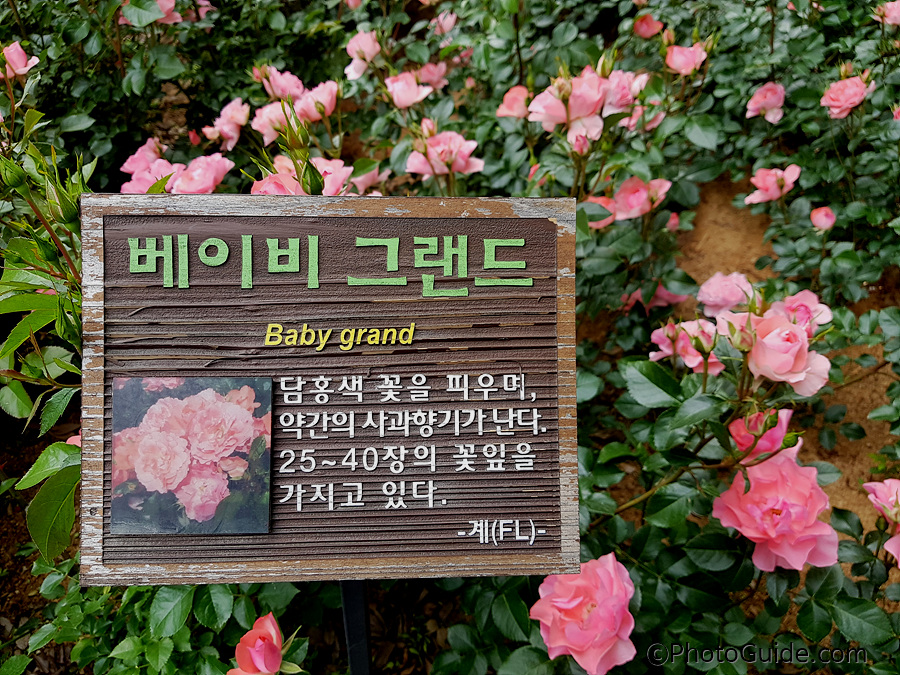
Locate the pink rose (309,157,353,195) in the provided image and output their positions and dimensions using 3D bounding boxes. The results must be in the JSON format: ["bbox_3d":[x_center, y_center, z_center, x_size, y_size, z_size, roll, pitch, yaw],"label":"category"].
[{"bbox_3d":[-0.146,-0.193,0.820,0.058,0.055,0.055,0,32,0],"label":"pink rose"}]

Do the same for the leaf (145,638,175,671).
[{"bbox_3d":[-0.294,0.320,0.680,0.025,0.010,0.028,-9,56,-22],"label":"leaf"}]

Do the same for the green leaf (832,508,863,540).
[{"bbox_3d":[0.400,0.188,0.680,0.026,0.010,0.038,-27,52,-3],"label":"green leaf"}]

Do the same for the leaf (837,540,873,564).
[{"bbox_3d":[0.414,0.220,0.690,0.038,0.011,0.025,0,45,0],"label":"leaf"}]

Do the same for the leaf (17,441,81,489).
[{"bbox_3d":[-0.313,0.100,0.530,0.062,0.014,0.036,-38,41,-24],"label":"leaf"}]

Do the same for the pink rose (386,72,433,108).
[{"bbox_3d":[-0.058,-0.351,0.960,0.065,0.046,0.060,2,37,0],"label":"pink rose"}]

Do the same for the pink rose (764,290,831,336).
[{"bbox_3d":[0.351,-0.024,0.680,0.063,0.050,0.052,5,71,7],"label":"pink rose"}]

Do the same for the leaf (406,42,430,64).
[{"bbox_3d":[-0.050,-0.453,1.080,0.044,0.010,0.038,43,77,9],"label":"leaf"}]

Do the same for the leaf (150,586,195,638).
[{"bbox_3d":[-0.245,0.242,0.600,0.036,0.010,0.049,32,53,7],"label":"leaf"}]

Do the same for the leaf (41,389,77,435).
[{"bbox_3d":[-0.248,0.048,0.430,0.042,0.012,0.020,-48,50,8],"label":"leaf"}]

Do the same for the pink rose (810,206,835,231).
[{"bbox_3d":[0.512,-0.164,0.930,0.033,0.035,0.033,4,32,7],"label":"pink rose"}]

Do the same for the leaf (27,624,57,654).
[{"bbox_3d":[-0.446,0.331,0.740,0.021,0.010,0.036,32,48,7],"label":"leaf"}]

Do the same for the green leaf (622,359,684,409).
[{"bbox_3d":[0.149,0.035,0.500,0.052,0.012,0.035,38,74,24],"label":"green leaf"}]

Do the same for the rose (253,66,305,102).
[{"bbox_3d":[-0.208,-0.307,0.820,0.058,0.042,0.050,-8,56,-11],"label":"rose"}]

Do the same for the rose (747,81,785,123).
[{"bbox_3d":[0.457,-0.339,0.980,0.055,0.050,0.053,19,58,18],"label":"rose"}]

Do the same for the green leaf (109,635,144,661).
[{"bbox_3d":[-0.317,0.303,0.660,0.037,0.011,0.025,-20,48,-19],"label":"green leaf"}]

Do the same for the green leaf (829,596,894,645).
[{"bbox_3d":[0.323,0.222,0.530,0.044,0.012,0.036,27,66,32],"label":"green leaf"}]

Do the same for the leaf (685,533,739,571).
[{"bbox_3d":[0.201,0.165,0.520,0.039,0.012,0.031,0,56,11],"label":"leaf"}]

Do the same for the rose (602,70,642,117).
[{"bbox_3d":[0.212,-0.300,0.830,0.052,0.058,0.050,-6,32,-10],"label":"rose"}]

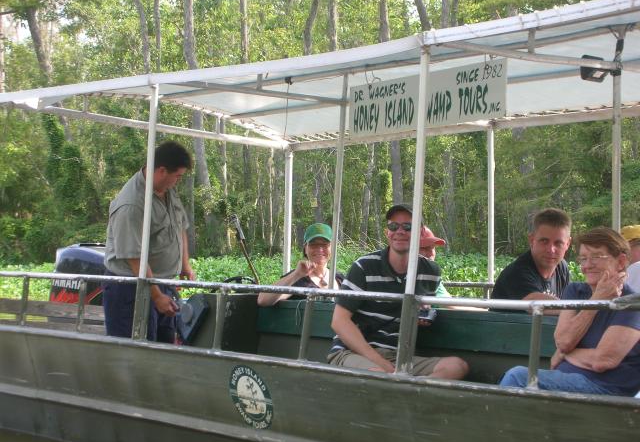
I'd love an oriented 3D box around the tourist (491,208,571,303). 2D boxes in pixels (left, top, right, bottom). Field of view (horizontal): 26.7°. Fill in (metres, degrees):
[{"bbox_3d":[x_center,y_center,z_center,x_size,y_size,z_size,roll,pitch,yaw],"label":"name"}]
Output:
[{"bbox_3d":[1.000,0.570,6.150,0.550,1.260,0.750,3,-2,-41],"label":"tourist"}]

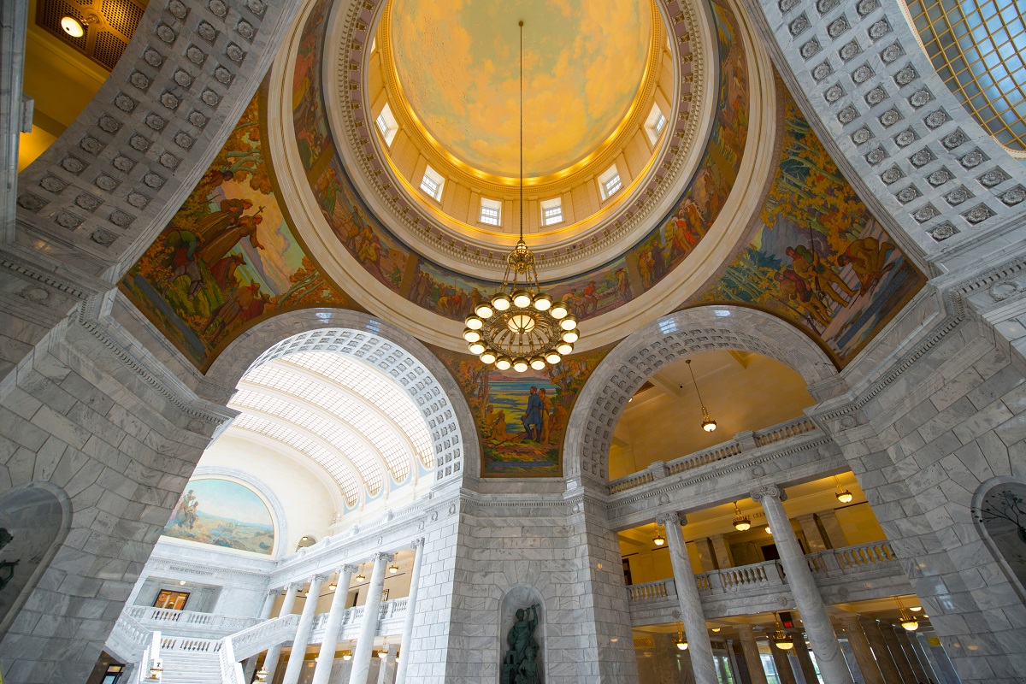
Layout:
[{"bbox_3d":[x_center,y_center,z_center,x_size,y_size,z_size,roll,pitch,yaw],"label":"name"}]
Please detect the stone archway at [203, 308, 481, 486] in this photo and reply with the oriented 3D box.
[{"bbox_3d":[-8.087,2.634,22.993,14.427,7.421,2.704,33,-50,-32],"label":"stone archway"}]

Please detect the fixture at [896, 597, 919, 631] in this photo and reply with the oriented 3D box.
[{"bbox_3d":[15.080,10.499,15.341,0.720,1.035,0.720,33,-50,-32],"label":"fixture"}]

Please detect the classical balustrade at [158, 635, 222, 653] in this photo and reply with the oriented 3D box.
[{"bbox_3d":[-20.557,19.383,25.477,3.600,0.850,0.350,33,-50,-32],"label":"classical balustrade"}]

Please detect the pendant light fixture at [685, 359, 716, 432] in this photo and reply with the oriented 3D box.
[{"bbox_3d":[12.312,3.415,26.434,0.870,5.422,0.870,33,-50,-32],"label":"pendant light fixture"}]

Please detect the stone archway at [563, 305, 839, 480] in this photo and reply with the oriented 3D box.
[{"bbox_3d":[8.913,2.538,22.716,2.704,7.411,14.407,33,-50,-32],"label":"stone archway"}]

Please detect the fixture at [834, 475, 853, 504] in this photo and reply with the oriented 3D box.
[{"bbox_3d":[15.298,6.823,18.579,0.730,1.358,0.730,33,-50,-32],"label":"fixture"}]

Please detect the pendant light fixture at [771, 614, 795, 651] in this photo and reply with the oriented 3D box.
[{"bbox_3d":[12.209,13.224,18.217,0.870,1.375,0.870,33,-50,-32],"label":"pendant light fixture"}]

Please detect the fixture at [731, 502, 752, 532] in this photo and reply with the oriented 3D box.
[{"bbox_3d":[12.216,9.382,21.449,0.880,1.530,0.880,33,-50,-32],"label":"fixture"}]

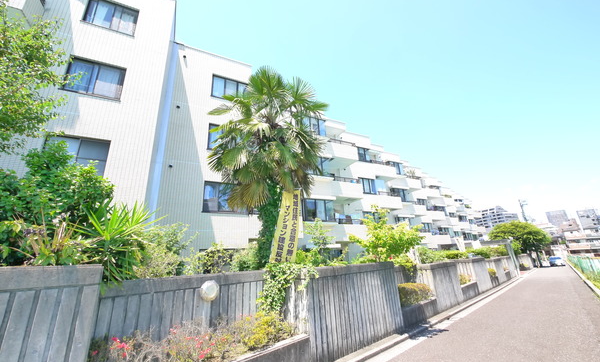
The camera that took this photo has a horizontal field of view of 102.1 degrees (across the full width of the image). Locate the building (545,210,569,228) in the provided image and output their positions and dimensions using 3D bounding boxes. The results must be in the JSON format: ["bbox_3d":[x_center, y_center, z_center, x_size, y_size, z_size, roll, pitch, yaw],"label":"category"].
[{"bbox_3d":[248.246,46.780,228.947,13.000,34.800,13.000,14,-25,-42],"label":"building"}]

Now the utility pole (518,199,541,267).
[{"bbox_3d":[39.120,8.746,40.753,0.500,10.800,1.200,14,-25,-42],"label":"utility pole"}]

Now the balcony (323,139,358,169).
[{"bbox_3d":[2.532,-1.893,17.382,2.850,1.250,1.700,6,-20,-26],"label":"balcony"}]

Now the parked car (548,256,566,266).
[{"bbox_3d":[42.886,13.365,40.575,4.200,1.470,1.720,14,-25,-42],"label":"parked car"}]

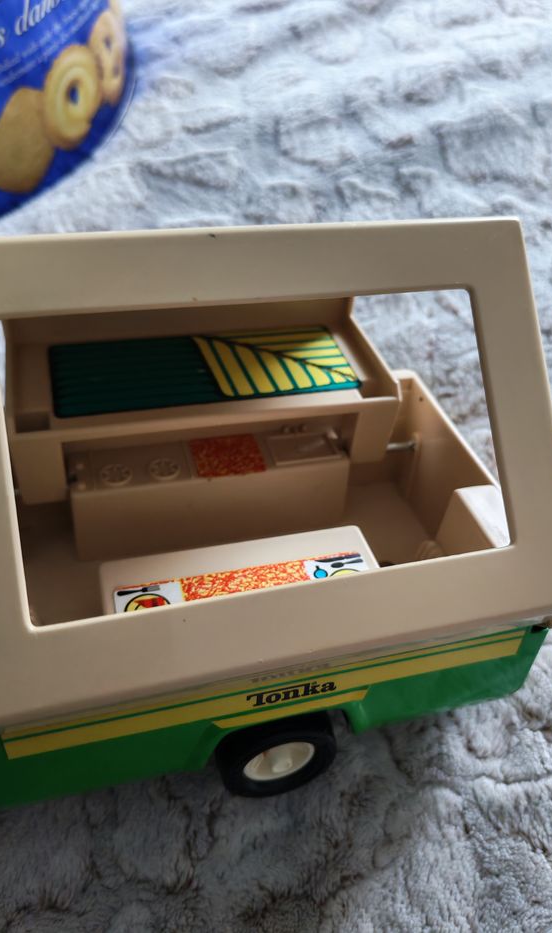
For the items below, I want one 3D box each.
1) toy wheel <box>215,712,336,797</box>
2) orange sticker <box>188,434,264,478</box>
[{"bbox_3d":[-0.001,0.111,0.290,0.046,0.046,0.018,-7,42,-15],"label":"toy wheel"},{"bbox_3d":[-0.022,-0.005,0.328,0.030,0.002,0.027,-7,42,-15],"label":"orange sticker"}]

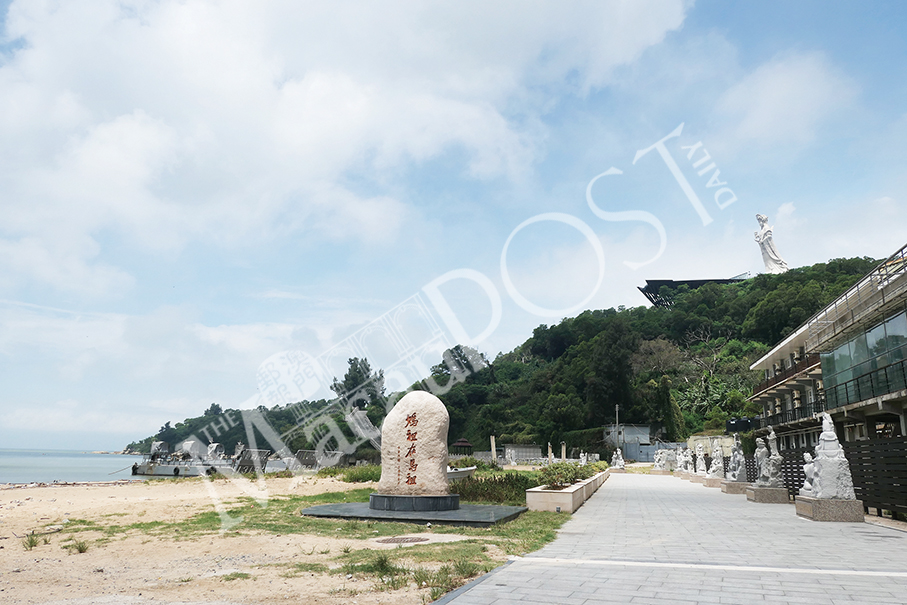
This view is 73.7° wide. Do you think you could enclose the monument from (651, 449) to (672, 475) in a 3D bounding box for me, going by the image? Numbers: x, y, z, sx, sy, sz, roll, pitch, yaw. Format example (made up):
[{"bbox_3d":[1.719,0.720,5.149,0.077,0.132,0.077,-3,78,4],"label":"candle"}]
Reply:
[{"bbox_3d":[21.848,16.788,63.609,1.800,2.400,1.300,-3,-15,15],"label":"monument"}]

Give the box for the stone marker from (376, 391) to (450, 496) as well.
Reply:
[{"bbox_3d":[-1.045,3.795,16.497,1.972,2.749,0.965,-2,-15,11],"label":"stone marker"}]

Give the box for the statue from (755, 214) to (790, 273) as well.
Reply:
[{"bbox_3d":[135.200,-24.900,258.200,11.500,28.800,10.000,0,-15,6],"label":"statue"}]

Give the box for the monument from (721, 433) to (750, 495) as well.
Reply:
[{"bbox_3d":[12.616,7.190,27.164,1.068,2.640,1.511,-3,-15,15],"label":"monument"}]

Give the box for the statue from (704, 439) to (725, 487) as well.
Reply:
[{"bbox_3d":[15.601,9.605,36.075,1.250,2.550,1.550,-3,-15,15],"label":"statue"}]

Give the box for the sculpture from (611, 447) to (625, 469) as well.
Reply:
[{"bbox_3d":[18.729,17.762,68.849,1.400,2.200,1.150,-3,-15,15],"label":"sculpture"}]

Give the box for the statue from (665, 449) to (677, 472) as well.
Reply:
[{"bbox_3d":[25.358,18.514,70.500,1.200,2.400,1.350,-3,-15,15],"label":"statue"}]

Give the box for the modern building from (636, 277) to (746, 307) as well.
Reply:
[{"bbox_3d":[114.192,-6.318,283.000,51.000,13.500,16.000,-1,-15,6],"label":"modern building"}]

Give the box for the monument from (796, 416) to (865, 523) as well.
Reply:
[{"bbox_3d":[9.360,4.127,15.391,1.138,2.589,1.612,-3,-15,15],"label":"monument"}]

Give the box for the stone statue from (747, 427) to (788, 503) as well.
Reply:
[{"bbox_3d":[12.000,6.200,23.200,1.250,2.800,1.720,-3,-15,15],"label":"stone statue"}]

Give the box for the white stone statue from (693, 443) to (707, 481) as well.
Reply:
[{"bbox_3d":[18.100,11.800,44.500,1.250,2.850,1.720,-3,-15,15],"label":"white stone statue"}]

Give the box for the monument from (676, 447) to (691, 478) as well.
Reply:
[{"bbox_3d":[18.850,13.070,48.879,1.250,2.350,1.500,-3,-15,15],"label":"monument"}]

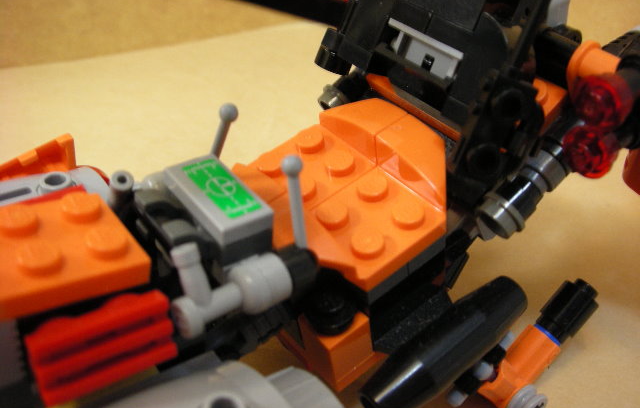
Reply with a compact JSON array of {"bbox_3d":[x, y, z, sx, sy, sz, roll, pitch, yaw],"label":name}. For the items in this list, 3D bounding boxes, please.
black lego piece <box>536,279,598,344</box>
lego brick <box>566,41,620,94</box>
[{"bbox_3d":[0.047,0.021,0.124,0.008,0.008,0.012,33,55,30],"label":"black lego piece"},{"bbox_3d":[0.048,-0.023,0.113,0.009,0.009,0.007,-34,51,-20],"label":"lego brick"}]

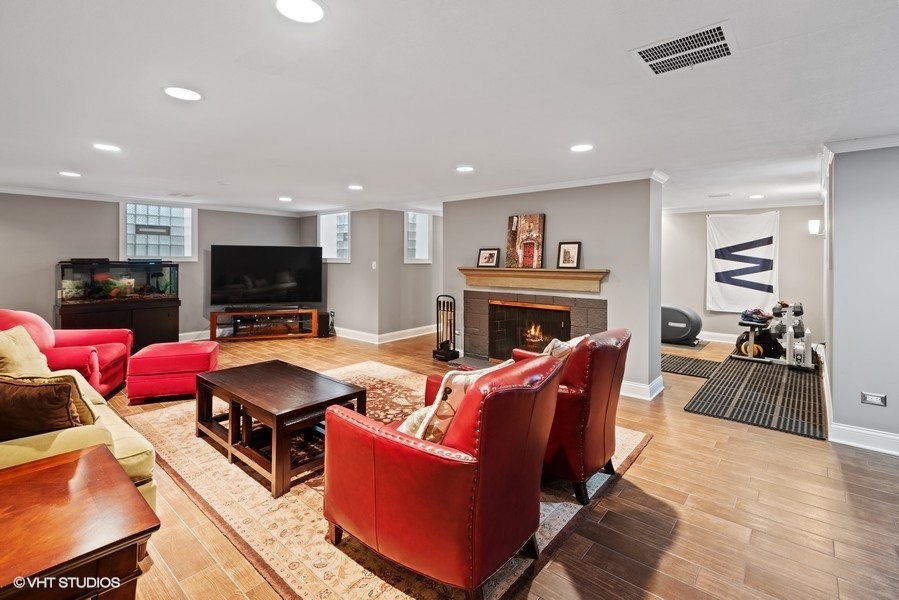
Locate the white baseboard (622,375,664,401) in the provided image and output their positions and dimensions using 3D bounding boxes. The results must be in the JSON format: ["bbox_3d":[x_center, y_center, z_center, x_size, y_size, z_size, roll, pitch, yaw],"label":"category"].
[{"bbox_3d":[1.868,0.844,4.026,0.400,0.155,0.420,4,6,40],"label":"white baseboard"}]

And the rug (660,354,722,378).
[{"bbox_3d":[2.793,0.795,5.123,1.050,0.020,0.900,4,6,40],"label":"rug"}]

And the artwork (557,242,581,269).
[{"bbox_3d":[1.275,-0.471,4.254,0.238,0.285,0.030,3,-6,42],"label":"artwork"}]

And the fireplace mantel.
[{"bbox_3d":[0.869,-0.236,4.510,1.822,0.235,0.170,4,6,40],"label":"fireplace mantel"}]

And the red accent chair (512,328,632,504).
[{"bbox_3d":[0.612,0.623,2.636,0.910,0.910,0.750,3,5,40],"label":"red accent chair"}]

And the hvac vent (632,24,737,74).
[{"bbox_3d":[0.942,-0.986,1.595,0.320,0.020,0.310,3,5,41],"label":"hvac vent"}]

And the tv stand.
[{"bbox_3d":[-3.086,0.384,6.811,1.680,0.470,0.460,-1,5,-14],"label":"tv stand"}]

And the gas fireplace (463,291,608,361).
[{"bbox_3d":[0.957,0.393,4.721,1.840,0.935,0.280,3,5,42],"label":"gas fireplace"}]

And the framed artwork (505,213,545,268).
[{"bbox_3d":[0.871,-0.671,4.604,0.450,0.605,0.045,3,0,42],"label":"framed artwork"}]

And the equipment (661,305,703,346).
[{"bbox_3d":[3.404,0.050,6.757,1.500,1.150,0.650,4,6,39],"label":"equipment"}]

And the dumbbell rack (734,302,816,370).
[{"bbox_3d":[4.267,0.416,5.276,0.840,0.740,0.550,4,6,40],"label":"dumbbell rack"}]

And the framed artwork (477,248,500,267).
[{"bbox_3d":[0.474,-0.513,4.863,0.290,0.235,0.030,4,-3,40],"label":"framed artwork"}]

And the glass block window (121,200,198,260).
[{"bbox_3d":[-4.439,-1.013,6.137,0.130,0.860,0.970,3,5,41],"label":"glass block window"}]

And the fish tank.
[{"bbox_3d":[-4.562,-0.256,5.572,0.420,0.550,1.230,3,5,41],"label":"fish tank"}]

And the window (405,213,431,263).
[{"bbox_3d":[-0.567,-1.060,6.926,0.130,0.870,0.681,4,6,40],"label":"window"}]

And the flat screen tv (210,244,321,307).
[{"bbox_3d":[-3.011,-0.414,6.678,1.670,0.955,0.070,-2,4,-22],"label":"flat screen tv"}]

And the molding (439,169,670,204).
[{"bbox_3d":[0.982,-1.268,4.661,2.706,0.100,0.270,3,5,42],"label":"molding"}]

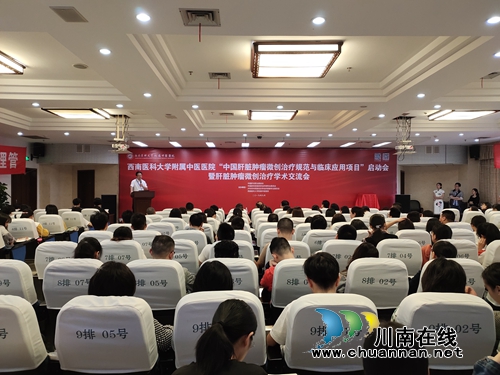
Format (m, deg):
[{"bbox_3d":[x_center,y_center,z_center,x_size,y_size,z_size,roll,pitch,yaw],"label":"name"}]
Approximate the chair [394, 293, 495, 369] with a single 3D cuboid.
[{"bbox_3d":[1.013,0.992,1.873,0.520,0.975,0.580,0,0,-1],"label":"chair"}]

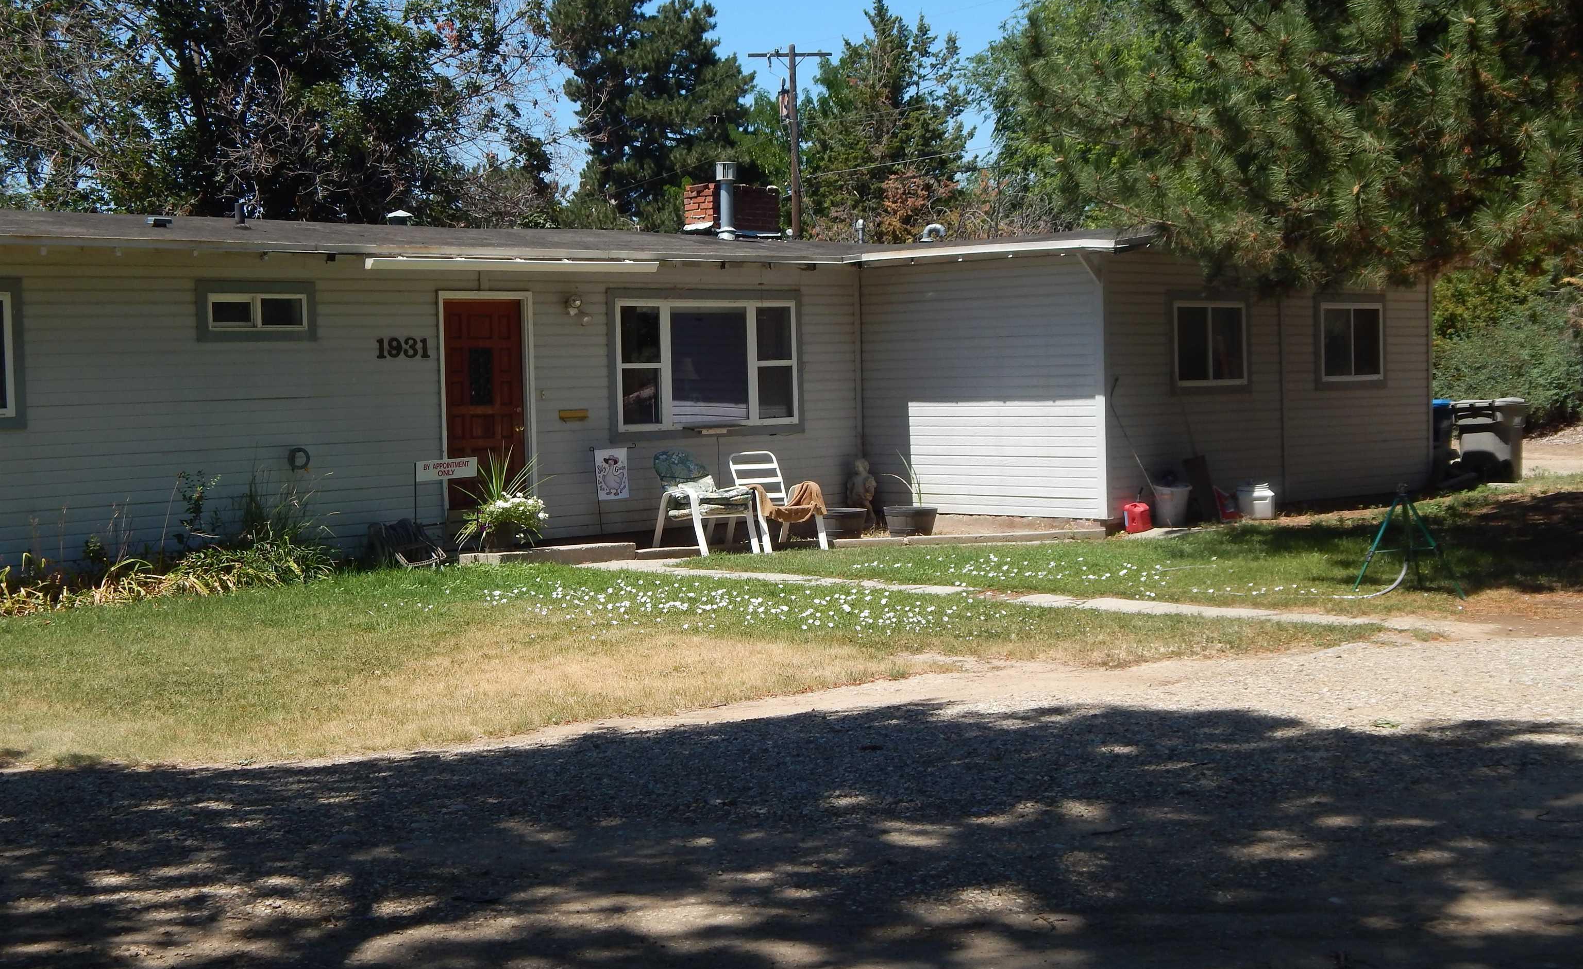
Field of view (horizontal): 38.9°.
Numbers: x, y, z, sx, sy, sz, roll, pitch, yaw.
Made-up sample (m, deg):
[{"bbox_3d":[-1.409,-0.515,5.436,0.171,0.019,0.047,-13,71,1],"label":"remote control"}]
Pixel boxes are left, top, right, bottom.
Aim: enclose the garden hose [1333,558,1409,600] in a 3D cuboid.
[{"bbox_3d":[4.176,0.682,16.150,0.600,0.290,0.150,-2,3,-21],"label":"garden hose"}]

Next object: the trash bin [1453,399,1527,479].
[{"bbox_3d":[9.074,-0.578,29.100,0.840,1.100,0.680,-4,4,-43],"label":"trash bin"}]

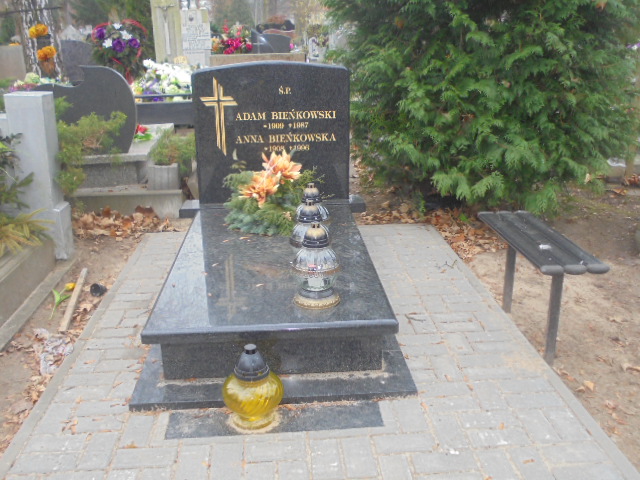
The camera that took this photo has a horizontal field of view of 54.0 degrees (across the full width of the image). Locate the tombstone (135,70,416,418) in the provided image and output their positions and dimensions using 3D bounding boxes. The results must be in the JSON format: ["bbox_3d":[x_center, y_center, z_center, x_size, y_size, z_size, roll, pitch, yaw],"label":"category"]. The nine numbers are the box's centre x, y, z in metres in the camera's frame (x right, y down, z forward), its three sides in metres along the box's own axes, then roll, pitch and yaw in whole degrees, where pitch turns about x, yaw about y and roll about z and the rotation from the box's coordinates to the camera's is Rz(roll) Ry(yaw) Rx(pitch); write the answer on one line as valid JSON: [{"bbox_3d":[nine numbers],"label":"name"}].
[{"bbox_3d":[-0.259,-0.266,3.151,1.190,1.140,2.110,-2,18,-3],"label":"tombstone"}]

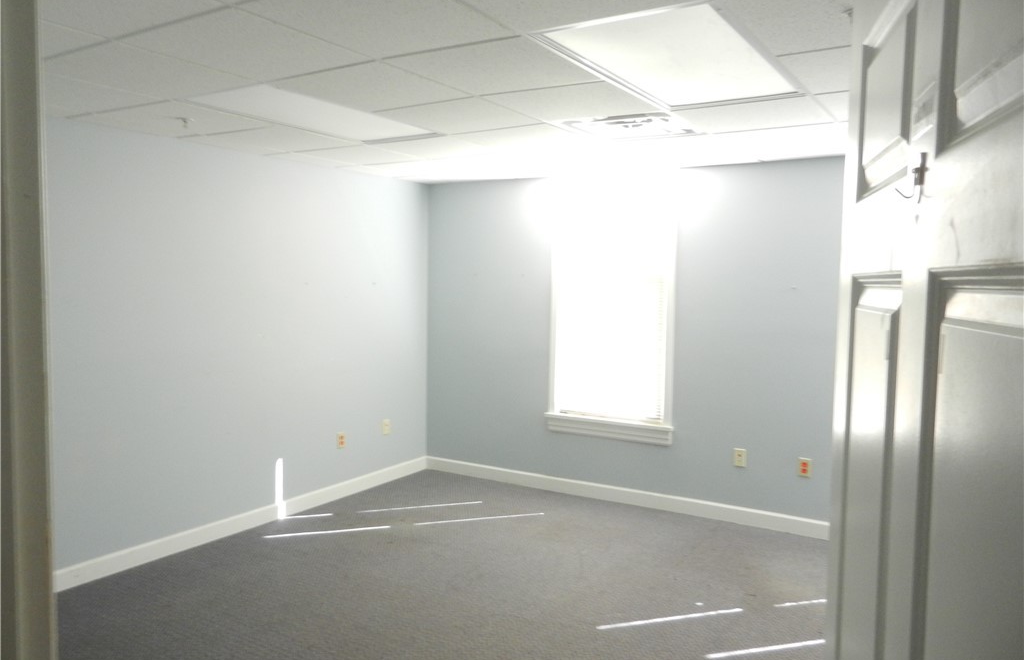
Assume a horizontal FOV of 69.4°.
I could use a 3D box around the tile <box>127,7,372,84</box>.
[{"bbox_3d":[-0.897,-0.962,2.524,0.605,0.022,0.605,3,5,32],"label":"tile"}]

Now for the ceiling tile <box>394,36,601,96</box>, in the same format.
[{"bbox_3d":[-0.061,-0.968,2.748,0.600,0.020,0.600,4,5,32],"label":"ceiling tile"}]

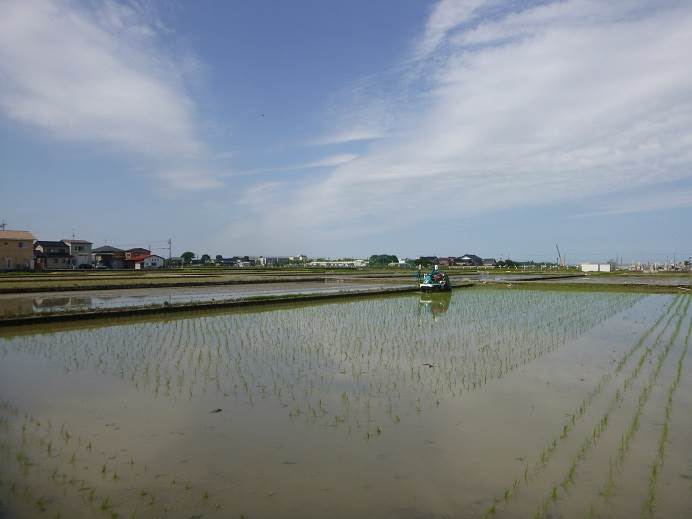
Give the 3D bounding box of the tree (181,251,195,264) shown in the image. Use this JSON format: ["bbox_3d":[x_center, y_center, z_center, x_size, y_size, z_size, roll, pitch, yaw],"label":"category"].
[{"bbox_3d":[-79.082,-0.500,250.000,7.000,6.700,7.000,0,-1,-20],"label":"tree"}]

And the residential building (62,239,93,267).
[{"bbox_3d":[-68.892,-1.306,128.000,6.800,7.300,5.800,0,-1,37],"label":"residential building"}]

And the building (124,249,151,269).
[{"bbox_3d":[-74.149,-0.356,178.000,7.000,7.200,7.600,0,-1,37],"label":"building"}]

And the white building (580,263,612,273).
[{"bbox_3d":[94.226,3.291,188.000,9.800,2.900,3.000,0,-1,37],"label":"white building"}]

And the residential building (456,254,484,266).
[{"bbox_3d":[80.307,0.650,325.000,11.500,7.600,14.500,0,-1,37],"label":"residential building"}]

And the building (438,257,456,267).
[{"bbox_3d":[66.001,1.398,325.000,8.800,6.000,8.500,0,-1,37],"label":"building"}]

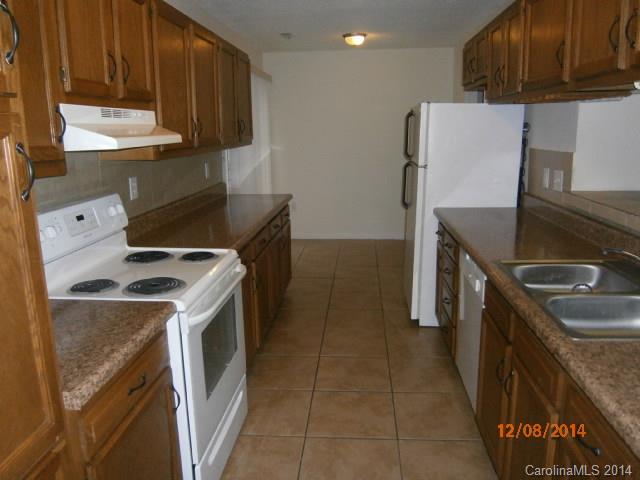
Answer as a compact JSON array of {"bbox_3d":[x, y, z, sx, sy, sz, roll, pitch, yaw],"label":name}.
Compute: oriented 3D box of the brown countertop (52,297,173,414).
[{"bbox_3d":[-0.826,0.304,1.426,0.620,0.040,0.590,1,13,5],"label":"brown countertop"}]

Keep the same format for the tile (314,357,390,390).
[{"bbox_3d":[0.214,0.851,3.056,0.459,0.010,0.446,1,13,5],"label":"tile"}]

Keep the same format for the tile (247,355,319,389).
[{"bbox_3d":[-0.247,0.845,3.079,0.453,0.012,0.445,0,13,5],"label":"tile"}]

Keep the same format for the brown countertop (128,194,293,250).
[{"bbox_3d":[-0.647,-0.162,3.417,0.635,0.040,1.965,1,13,5],"label":"brown countertop"}]

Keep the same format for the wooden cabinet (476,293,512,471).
[{"bbox_3d":[1.015,0.567,1.987,0.580,0.770,0.450,0,13,5],"label":"wooden cabinet"}]

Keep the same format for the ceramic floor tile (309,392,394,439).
[{"bbox_3d":[0.177,0.952,2.626,0.459,0.010,0.442,1,13,5],"label":"ceramic floor tile"}]

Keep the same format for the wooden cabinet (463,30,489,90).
[{"bbox_3d":[1.352,-1.354,3.632,0.340,0.380,0.830,1,13,5],"label":"wooden cabinet"}]

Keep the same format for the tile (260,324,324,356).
[{"bbox_3d":[-0.210,0.747,3.511,0.453,0.012,0.445,0,13,5],"label":"tile"}]

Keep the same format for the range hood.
[{"bbox_3d":[-0.882,-0.452,1.931,0.410,0.148,0.745,1,13,5],"label":"range hood"}]

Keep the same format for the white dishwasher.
[{"bbox_3d":[1.079,0.489,2.544,0.590,0.810,0.595,1,13,5],"label":"white dishwasher"}]

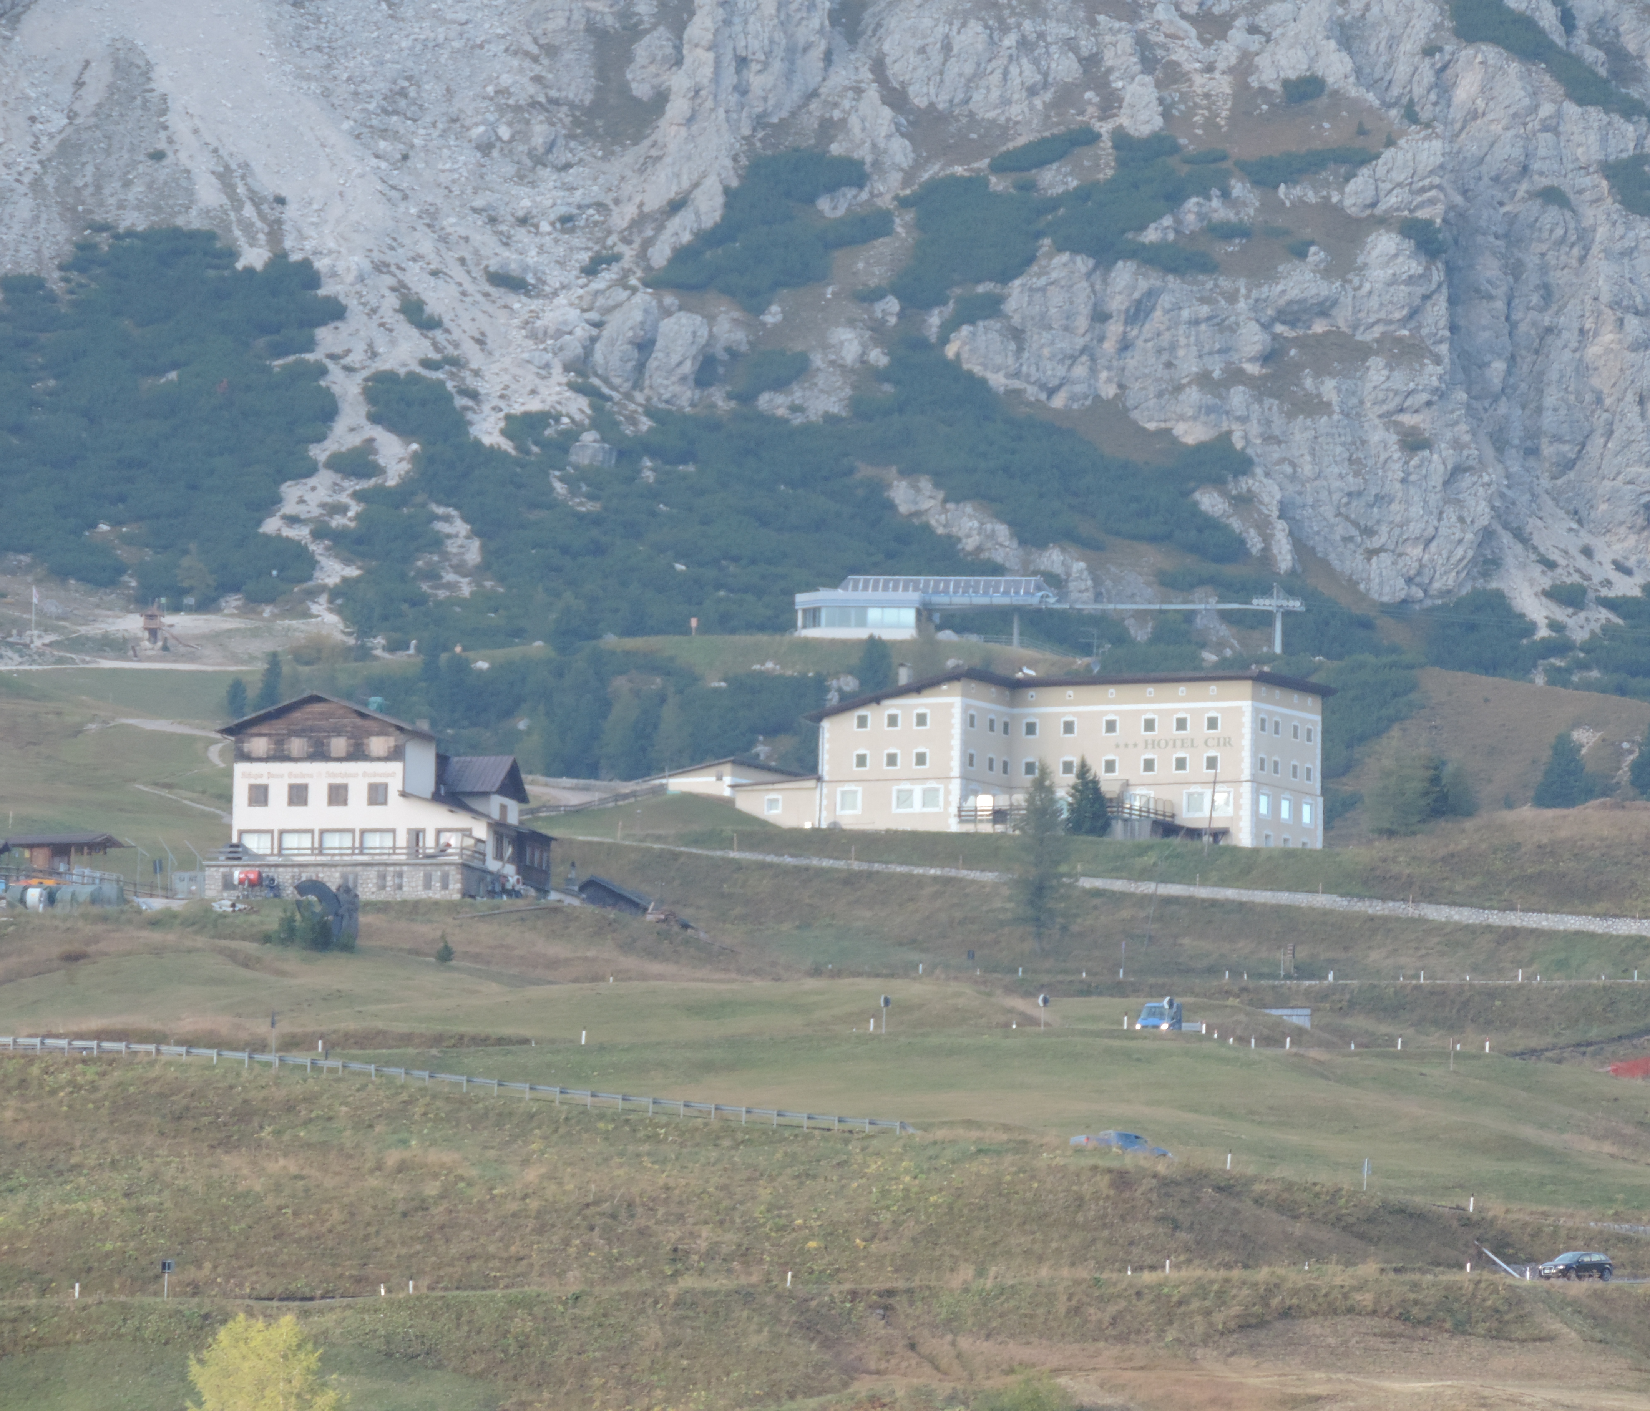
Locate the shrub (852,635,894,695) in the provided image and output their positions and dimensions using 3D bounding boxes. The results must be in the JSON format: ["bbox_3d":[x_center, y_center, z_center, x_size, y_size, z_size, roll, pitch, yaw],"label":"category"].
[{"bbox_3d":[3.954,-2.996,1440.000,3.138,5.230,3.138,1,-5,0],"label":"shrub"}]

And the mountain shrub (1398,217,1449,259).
[{"bbox_3d":[66.122,-51.599,1950.000,5.517,4.564,4.689,1,-5,0],"label":"mountain shrub"}]

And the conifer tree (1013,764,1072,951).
[{"bbox_3d":[14.705,10.249,1190.000,3.842,12.295,3.842,1,-5,0],"label":"conifer tree"}]

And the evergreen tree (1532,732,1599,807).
[{"bbox_3d":[58.295,5.147,1390.000,5.049,6.058,5.049,1,-5,0],"label":"evergreen tree"}]

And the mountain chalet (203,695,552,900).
[{"bbox_3d":[-27.296,6.113,1090.868,17.013,13.200,16.361,-1,-6,18],"label":"mountain chalet"}]

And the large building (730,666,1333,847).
[{"bbox_3d":[15.268,4.511,1300.620,39.037,12.900,20.222,-1,-6,26],"label":"large building"}]

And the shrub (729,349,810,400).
[{"bbox_3d":[-5.976,-35.464,1890.000,8.650,5.187,6.487,1,-5,0],"label":"shrub"}]

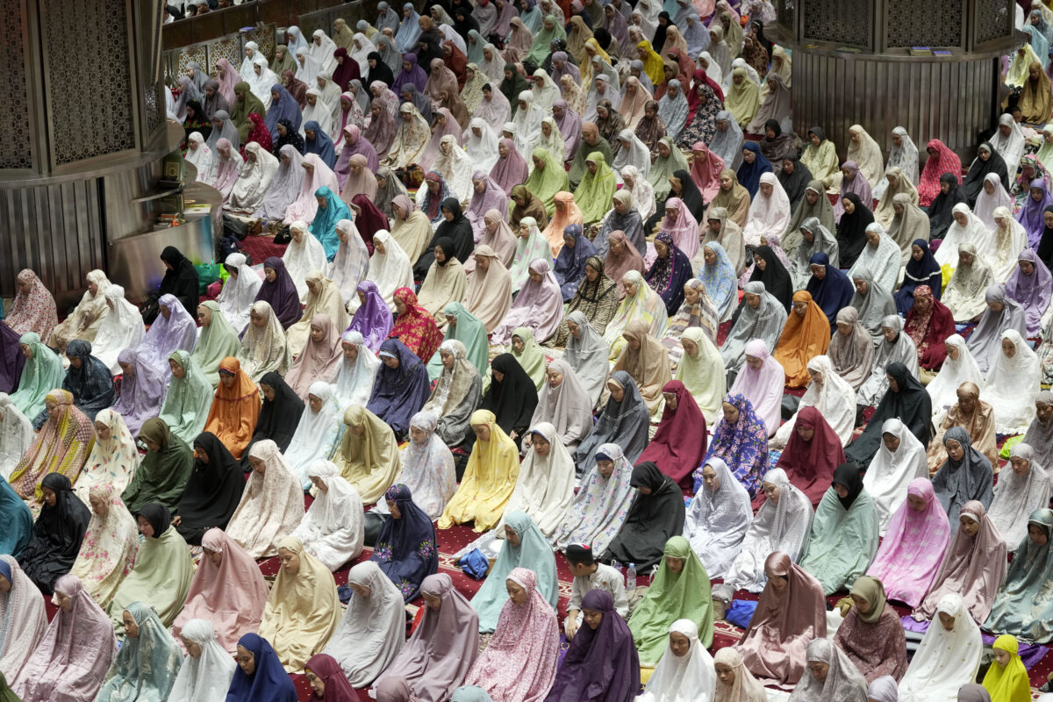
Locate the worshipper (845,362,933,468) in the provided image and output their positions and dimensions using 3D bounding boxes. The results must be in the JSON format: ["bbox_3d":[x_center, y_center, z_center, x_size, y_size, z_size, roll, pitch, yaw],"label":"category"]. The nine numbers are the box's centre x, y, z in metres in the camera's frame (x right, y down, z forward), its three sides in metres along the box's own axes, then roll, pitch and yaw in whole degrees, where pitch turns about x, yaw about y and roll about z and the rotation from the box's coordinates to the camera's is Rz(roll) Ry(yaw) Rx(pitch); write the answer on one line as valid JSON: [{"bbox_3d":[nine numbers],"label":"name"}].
[{"bbox_3d":[2.989,0.476,16.741,0.577,0.801,0.802,13,23,36],"label":"worshipper"}]

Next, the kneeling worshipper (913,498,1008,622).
[{"bbox_3d":[3.076,1.429,14.471,0.556,0.798,0.735,11,22,32],"label":"kneeling worshipper"}]

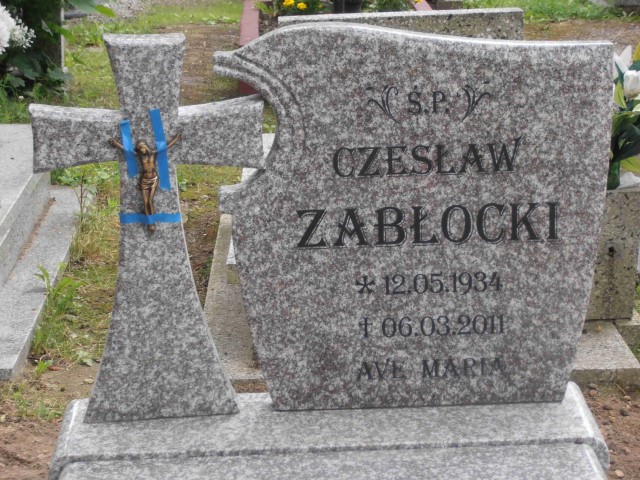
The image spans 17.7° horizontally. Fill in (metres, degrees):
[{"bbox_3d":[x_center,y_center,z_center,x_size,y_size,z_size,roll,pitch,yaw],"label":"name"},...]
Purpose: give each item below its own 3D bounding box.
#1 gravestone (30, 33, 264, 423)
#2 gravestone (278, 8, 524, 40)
[{"bbox_3d":[-0.281,-0.021,3.475,0.387,0.649,0.085,-2,15,-2],"label":"gravestone"},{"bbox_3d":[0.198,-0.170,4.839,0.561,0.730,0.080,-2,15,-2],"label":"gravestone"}]

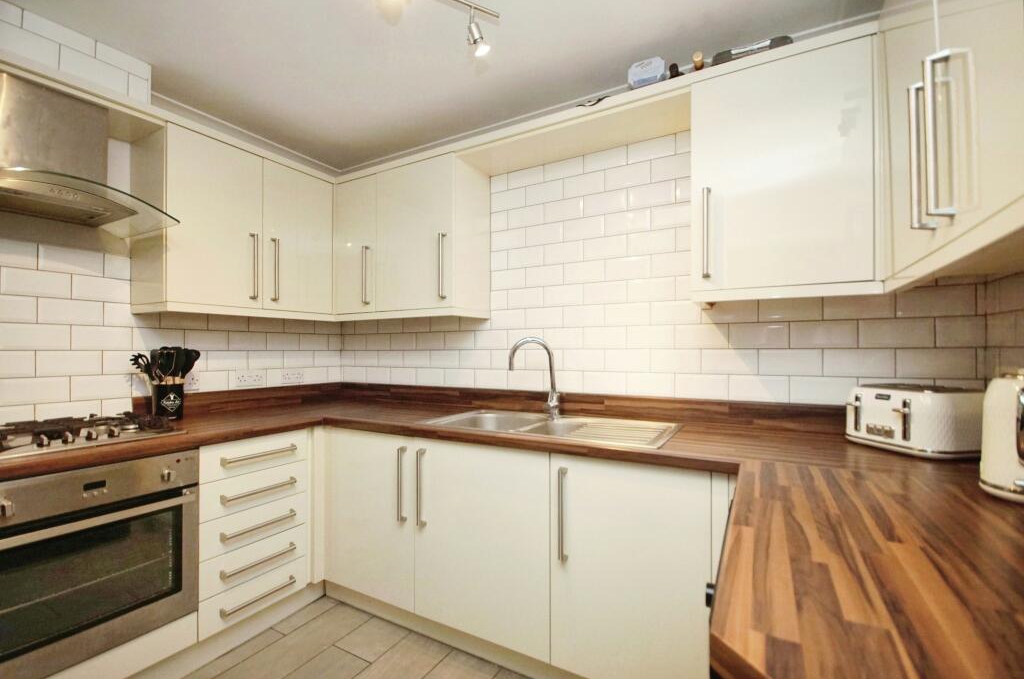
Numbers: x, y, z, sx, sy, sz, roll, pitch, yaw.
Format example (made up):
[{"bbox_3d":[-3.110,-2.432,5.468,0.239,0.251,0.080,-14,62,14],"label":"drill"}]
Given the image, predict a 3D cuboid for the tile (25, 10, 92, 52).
[{"bbox_3d":[-1.661,-1.119,1.570,0.012,0.072,0.200,-1,-2,31],"label":"tile"}]

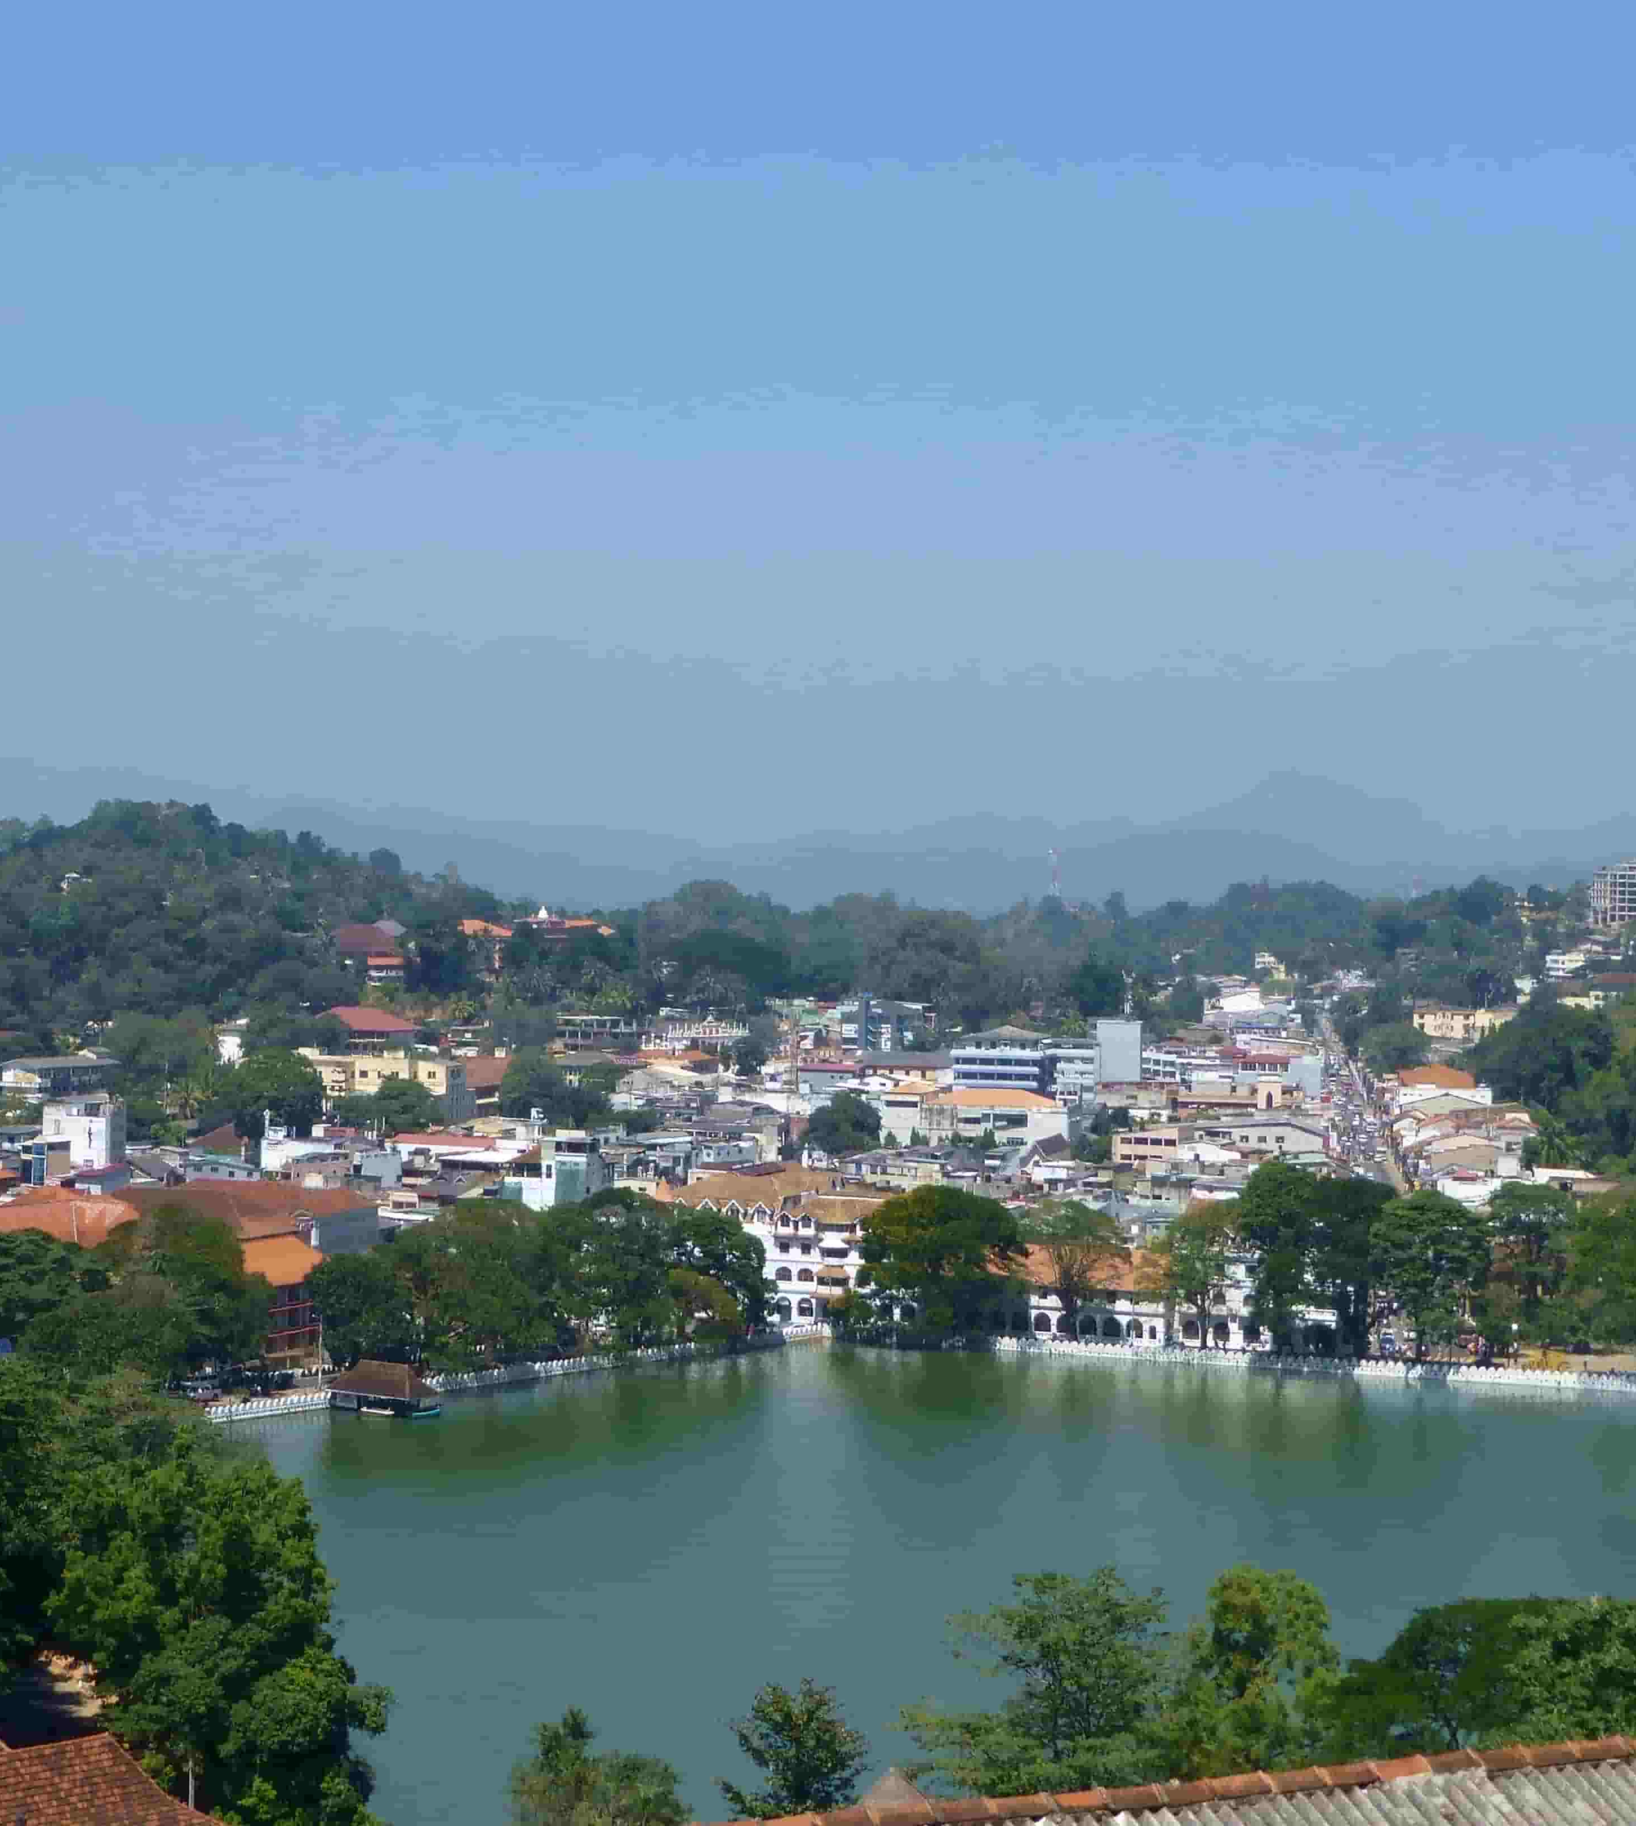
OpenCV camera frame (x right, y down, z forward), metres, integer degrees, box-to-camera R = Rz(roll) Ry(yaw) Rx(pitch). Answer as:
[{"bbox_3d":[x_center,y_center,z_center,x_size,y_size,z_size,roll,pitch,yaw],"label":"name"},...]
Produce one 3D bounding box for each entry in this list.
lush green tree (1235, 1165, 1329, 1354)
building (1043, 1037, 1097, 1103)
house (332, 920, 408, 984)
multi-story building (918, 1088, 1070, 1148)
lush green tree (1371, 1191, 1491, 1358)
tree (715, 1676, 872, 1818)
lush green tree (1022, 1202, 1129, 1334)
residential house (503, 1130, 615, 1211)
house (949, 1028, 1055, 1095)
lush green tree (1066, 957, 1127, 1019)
[{"bbox_3d":[69.200,51.550,495.000,14.000,28.000,14.000,0,1,8],"label":"lush green tree"},{"bbox_3d":[57.780,36.710,755.000,12.500,16.510,14.000,0,0,7],"label":"building"},{"bbox_3d":[-125.350,11.440,925.000,21.290,18.100,15.000,0,0,-7],"label":"house"},{"bbox_3d":[40.260,47.780,750.000,33.000,15.000,18.000,0,1,12],"label":"multi-story building"},{"bbox_3d":[82.020,48.320,442.000,16.200,22.000,15.500,0,0,0],"label":"lush green tree"},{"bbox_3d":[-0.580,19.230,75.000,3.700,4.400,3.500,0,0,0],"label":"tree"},{"bbox_3d":[33.870,46.790,436.000,14.300,18.060,14.000,0,0,4],"label":"lush green tree"},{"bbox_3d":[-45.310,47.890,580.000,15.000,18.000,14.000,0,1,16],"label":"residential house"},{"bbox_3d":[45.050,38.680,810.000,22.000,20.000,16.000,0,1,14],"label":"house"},{"bbox_3d":[82.610,22.560,980.000,18.040,18.610,17.000,0,0,5],"label":"lush green tree"}]

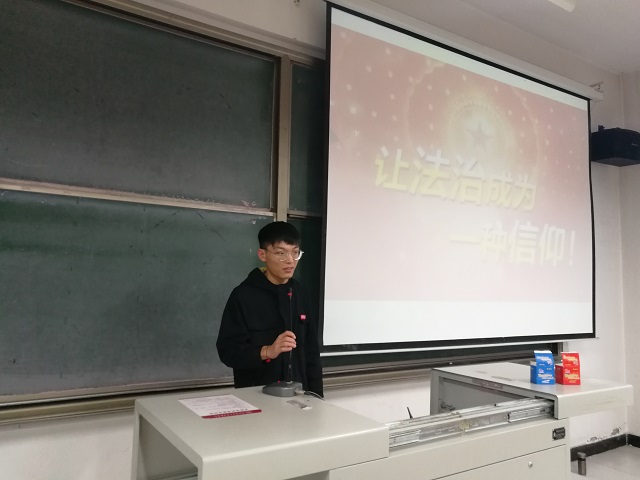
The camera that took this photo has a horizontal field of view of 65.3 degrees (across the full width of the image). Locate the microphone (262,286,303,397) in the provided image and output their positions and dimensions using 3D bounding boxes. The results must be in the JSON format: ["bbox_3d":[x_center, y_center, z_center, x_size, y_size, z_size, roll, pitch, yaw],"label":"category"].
[{"bbox_3d":[-0.144,0.407,2.073,0.150,0.440,0.125,-1,-6,27],"label":"microphone"}]

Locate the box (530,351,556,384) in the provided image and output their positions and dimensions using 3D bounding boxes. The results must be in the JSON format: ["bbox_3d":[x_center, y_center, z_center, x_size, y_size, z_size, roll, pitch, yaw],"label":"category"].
[{"bbox_3d":[1.067,0.607,2.389,0.090,0.158,0.055,2,-5,-4],"label":"box"}]

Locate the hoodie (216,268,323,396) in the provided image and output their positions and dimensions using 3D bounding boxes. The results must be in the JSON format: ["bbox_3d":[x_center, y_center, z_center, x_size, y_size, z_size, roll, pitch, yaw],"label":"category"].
[{"bbox_3d":[-0.234,0.487,2.294,0.530,0.700,0.370,4,-6,-29],"label":"hoodie"}]

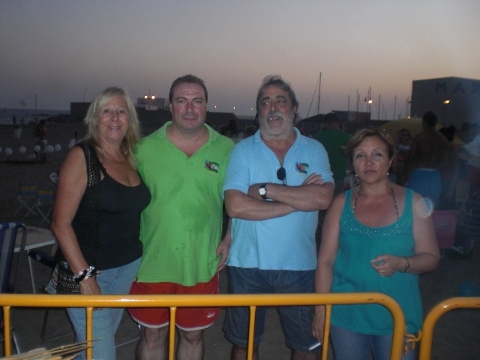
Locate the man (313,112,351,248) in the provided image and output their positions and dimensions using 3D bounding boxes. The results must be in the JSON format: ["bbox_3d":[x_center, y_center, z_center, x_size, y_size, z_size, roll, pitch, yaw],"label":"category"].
[{"bbox_3d":[1.137,0.012,6.550,0.520,1.700,0.320,2,7,6],"label":"man"}]

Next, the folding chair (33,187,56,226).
[{"bbox_3d":[-3.053,0.422,8.400,0.450,0.600,0.450,-2,8,-27],"label":"folding chair"}]

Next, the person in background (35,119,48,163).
[{"bbox_3d":[-7.233,-1.421,19.200,0.500,1.600,0.340,0,7,-11],"label":"person in background"}]

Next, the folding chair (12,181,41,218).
[{"bbox_3d":[-3.613,0.333,9.000,0.450,0.600,0.450,-4,9,-37],"label":"folding chair"}]

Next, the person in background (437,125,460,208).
[{"bbox_3d":[3.579,-0.162,9.000,0.480,1.560,0.340,-4,9,-37],"label":"person in background"}]

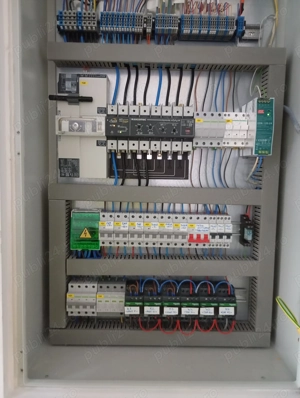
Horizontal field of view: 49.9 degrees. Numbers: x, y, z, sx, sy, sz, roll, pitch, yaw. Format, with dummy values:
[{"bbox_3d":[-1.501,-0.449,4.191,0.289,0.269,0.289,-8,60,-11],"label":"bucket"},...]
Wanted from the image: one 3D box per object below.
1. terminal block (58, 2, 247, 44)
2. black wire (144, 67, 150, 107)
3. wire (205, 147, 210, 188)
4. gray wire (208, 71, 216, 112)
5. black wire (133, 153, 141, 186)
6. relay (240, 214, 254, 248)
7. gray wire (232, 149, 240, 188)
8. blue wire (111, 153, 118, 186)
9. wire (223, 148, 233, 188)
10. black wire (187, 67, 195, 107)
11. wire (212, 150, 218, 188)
[{"bbox_3d":[0.003,-0.394,0.734,0.415,0.062,0.060,1,5,-1],"label":"terminal block"},{"bbox_3d":[-0.007,-0.280,0.802,0.015,0.103,0.014,1,5,0],"label":"black wire"},{"bbox_3d":[0.146,-0.077,0.821,0.012,0.101,0.011,1,5,-1],"label":"wire"},{"bbox_3d":[0.158,-0.270,0.810,0.016,0.104,0.011,1,5,-1],"label":"gray wire"},{"bbox_3d":[-0.032,-0.072,0.786,0.017,0.083,0.018,1,5,-1],"label":"black wire"},{"bbox_3d":[0.248,0.080,0.822,0.017,0.079,0.068,1,5,-1],"label":"relay"},{"bbox_3d":[0.217,-0.075,0.804,0.018,0.097,0.015,1,5,-1],"label":"gray wire"},{"bbox_3d":[-0.087,-0.075,0.812,0.014,0.090,0.013,1,5,0],"label":"blue wire"},{"bbox_3d":[0.198,-0.077,0.819,0.022,0.102,0.012,1,5,-1],"label":"wire"},{"bbox_3d":[0.101,-0.278,0.799,0.019,0.095,0.015,1,5,-1],"label":"black wire"},{"bbox_3d":[0.164,-0.073,0.803,0.013,0.094,0.015,1,5,-1],"label":"wire"}]

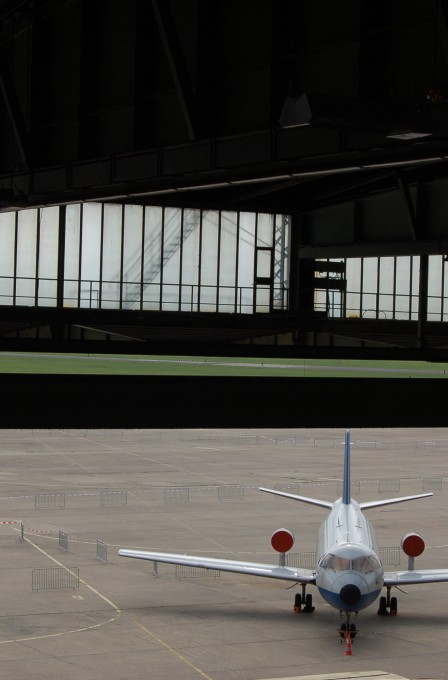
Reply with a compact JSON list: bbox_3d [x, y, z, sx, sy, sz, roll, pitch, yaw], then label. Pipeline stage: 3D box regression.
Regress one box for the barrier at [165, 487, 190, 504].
[{"bbox_3d":[-3.487,11.422,162.489,0.450,1.100,2.500,2,1,44],"label":"barrier"}]

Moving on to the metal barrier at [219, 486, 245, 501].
[{"bbox_3d":[0.573,11.436,164.956,2.500,1.100,0.450,1,1,-44],"label":"metal barrier"}]

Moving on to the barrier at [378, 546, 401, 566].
[{"bbox_3d":[8.731,12.090,123.119,2.500,1.100,0.450,1,1,-29],"label":"barrier"}]

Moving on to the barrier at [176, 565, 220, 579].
[{"bbox_3d":[-1.303,11.839,114.519,2.500,1.100,0.450,1,1,-28],"label":"barrier"}]

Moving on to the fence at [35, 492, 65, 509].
[{"bbox_3d":[-12.122,11.231,154.423,2.500,1.100,0.450,1,1,-40],"label":"fence"}]

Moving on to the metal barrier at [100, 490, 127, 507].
[{"bbox_3d":[-7.831,11.270,158.051,2.500,1.100,0.450,1,1,-45],"label":"metal barrier"}]

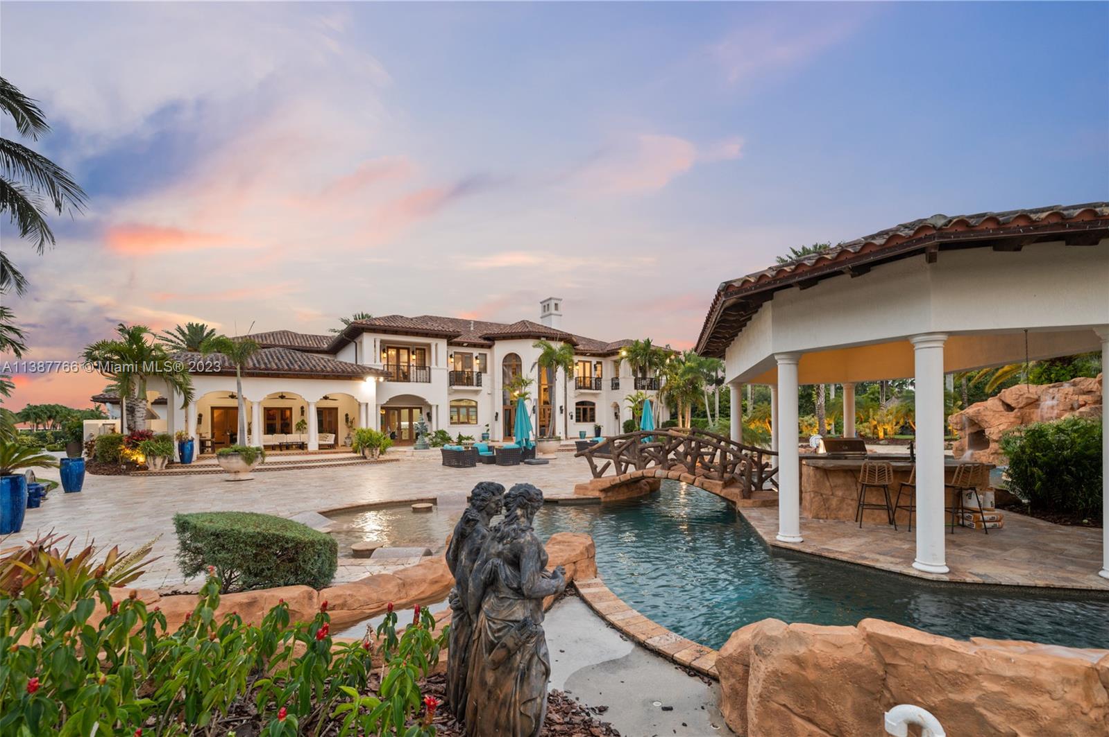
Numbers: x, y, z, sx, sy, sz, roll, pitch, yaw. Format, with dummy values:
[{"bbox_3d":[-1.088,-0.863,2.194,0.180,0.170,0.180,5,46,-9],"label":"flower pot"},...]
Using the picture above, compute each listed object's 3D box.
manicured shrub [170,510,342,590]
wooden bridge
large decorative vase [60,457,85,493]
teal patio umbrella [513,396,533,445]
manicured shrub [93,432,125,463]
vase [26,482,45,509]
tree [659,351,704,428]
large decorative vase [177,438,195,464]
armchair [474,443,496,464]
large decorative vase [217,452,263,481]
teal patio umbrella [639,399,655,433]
[{"bbox_3d":[-3.224,1.945,4.900,1.950,0.660,0.750,-2,-4,19],"label":"manicured shrub"},{"bbox_3d":[2.815,2.169,10.750,4.500,1.580,1.600,-2,-4,24],"label":"wooden bridge"},{"bbox_3d":[-12.931,2.858,12.400,0.500,0.900,0.500,0,-4,0],"label":"large decorative vase"},{"bbox_3d":[-1.372,2.382,20.300,0.900,2.300,0.850,0,-4,0],"label":"teal patio umbrella"},{"bbox_3d":[-19.530,3.506,20.300,1.150,1.340,1.150,0,-4,0],"label":"manicured shrub"},{"bbox_3d":[-11.245,2.760,10.000,0.300,0.500,0.300,0,-4,0],"label":"vase"},{"bbox_3d":[9.901,1.926,36.000,3.400,6.500,3.300,0,-4,0],"label":"tree"},{"bbox_3d":[-14.088,3.200,17.700,0.500,0.920,0.500,0,-4,0],"label":"large decorative vase"},{"bbox_3d":[-3.079,3.771,20.500,0.900,0.880,0.920,1,-4,-23],"label":"armchair"},{"bbox_3d":[-10.153,3.175,14.900,1.220,0.880,1.220,0,-4,0],"label":"large decorative vase"},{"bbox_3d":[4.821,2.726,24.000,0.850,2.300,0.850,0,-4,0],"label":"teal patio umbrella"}]

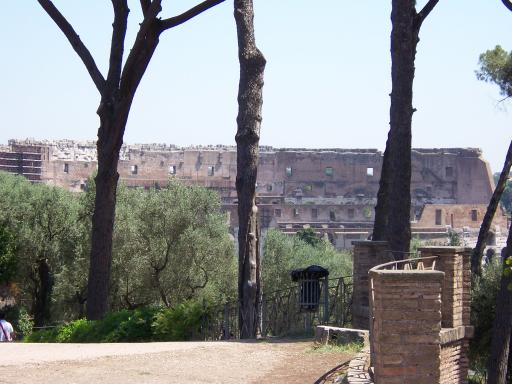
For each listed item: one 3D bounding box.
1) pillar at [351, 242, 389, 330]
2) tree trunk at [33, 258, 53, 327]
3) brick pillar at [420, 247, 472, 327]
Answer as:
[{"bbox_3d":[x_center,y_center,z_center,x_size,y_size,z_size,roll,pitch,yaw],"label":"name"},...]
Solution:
[{"bbox_3d":[1.486,1.227,19.200,0.470,1.180,0.460,0,-1,6],"label":"pillar"},{"bbox_3d":[-5.200,2.450,36.000,0.480,1.750,0.480,0,-1,0],"label":"tree trunk"},{"bbox_3d":[2.140,1.080,16.650,0.500,0.900,0.480,0,-1,23],"label":"brick pillar"}]

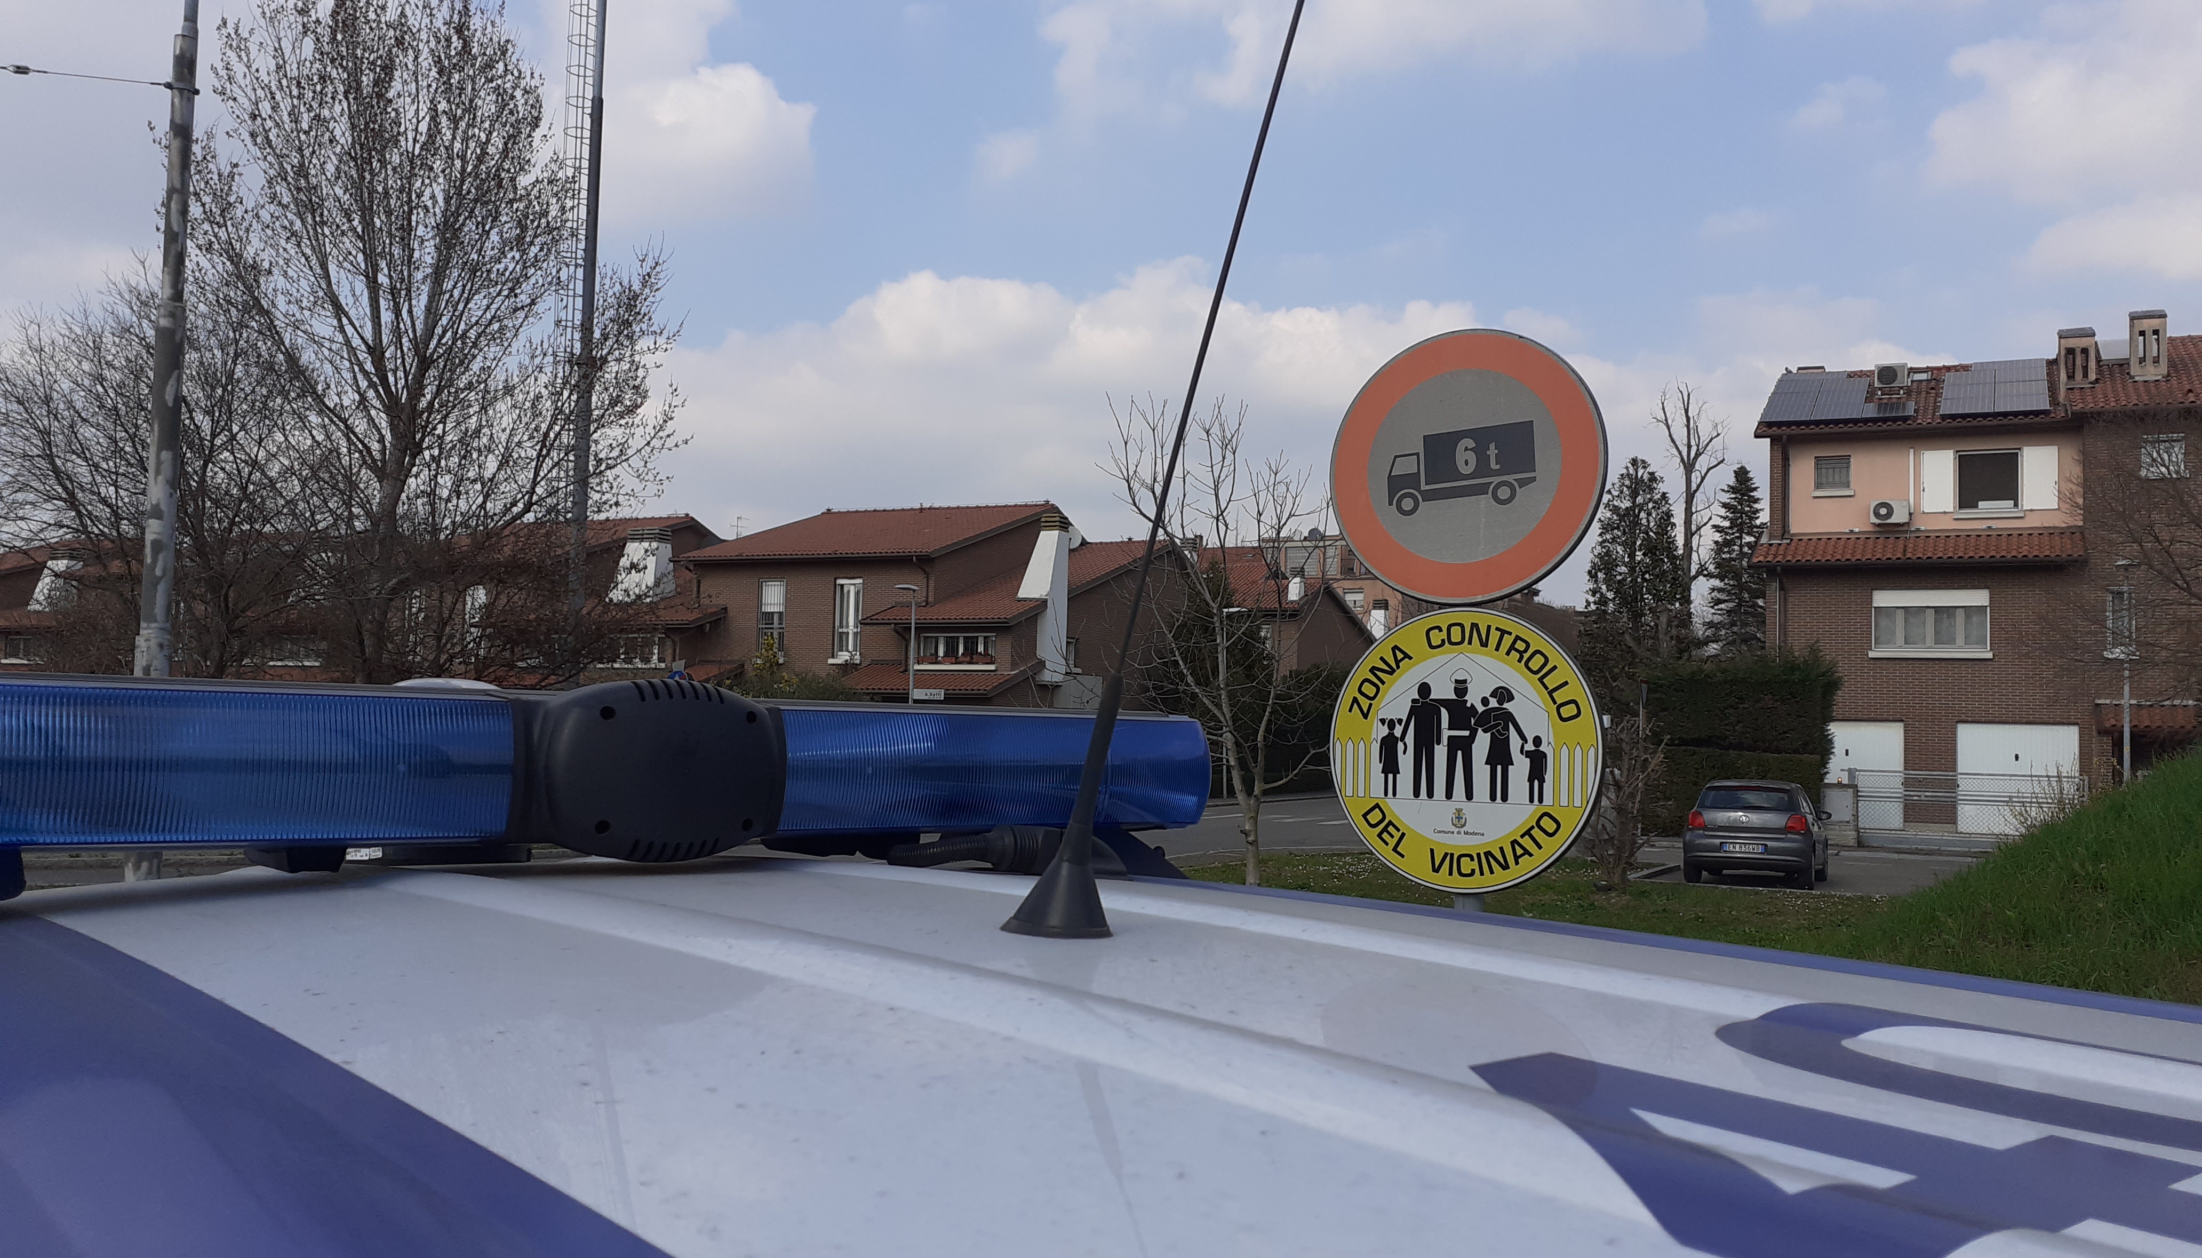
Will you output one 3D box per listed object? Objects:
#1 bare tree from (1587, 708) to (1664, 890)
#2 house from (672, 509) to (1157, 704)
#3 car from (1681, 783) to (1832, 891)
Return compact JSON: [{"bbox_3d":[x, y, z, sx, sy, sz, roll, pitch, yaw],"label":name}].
[{"bbox_3d":[6.900,2.240,22.700,1.150,2.350,1.150,0,-4,26],"label":"bare tree"},{"bbox_3d":[-5.000,0.380,55.400,12.200,9.100,14.000,0,-4,25],"label":"house"},{"bbox_3d":[9.400,2.880,24.520,1.700,1.460,3.970,0,-4,26],"label":"car"}]

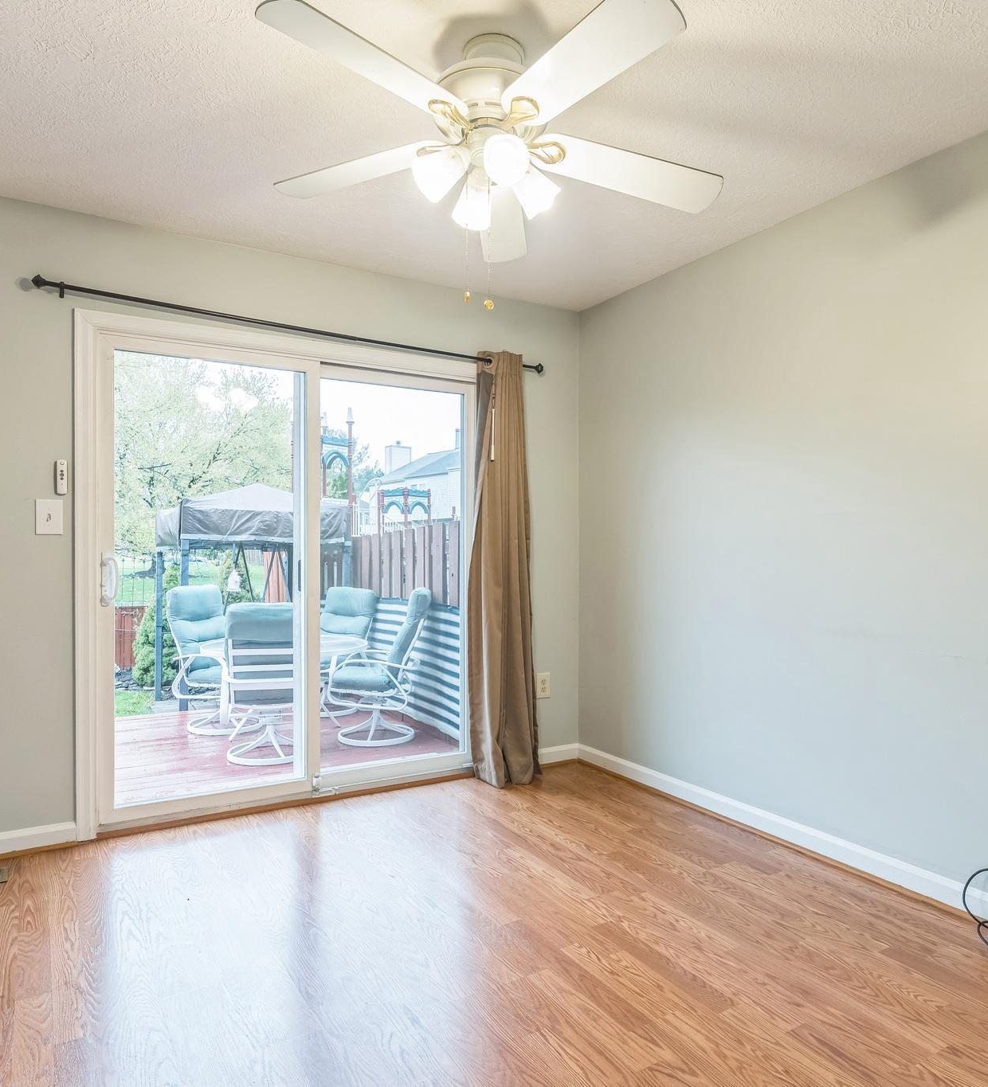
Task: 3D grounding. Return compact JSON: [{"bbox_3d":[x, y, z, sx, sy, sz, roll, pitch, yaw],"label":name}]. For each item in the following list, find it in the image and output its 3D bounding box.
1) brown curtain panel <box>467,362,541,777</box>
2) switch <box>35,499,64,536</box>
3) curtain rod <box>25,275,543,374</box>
[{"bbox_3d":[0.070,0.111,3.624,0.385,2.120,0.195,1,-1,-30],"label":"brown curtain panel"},{"bbox_3d":[-1.685,-0.100,2.750,0.087,0.132,0.014,1,-1,-30],"label":"switch"},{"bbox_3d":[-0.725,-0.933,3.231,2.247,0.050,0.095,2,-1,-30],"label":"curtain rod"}]

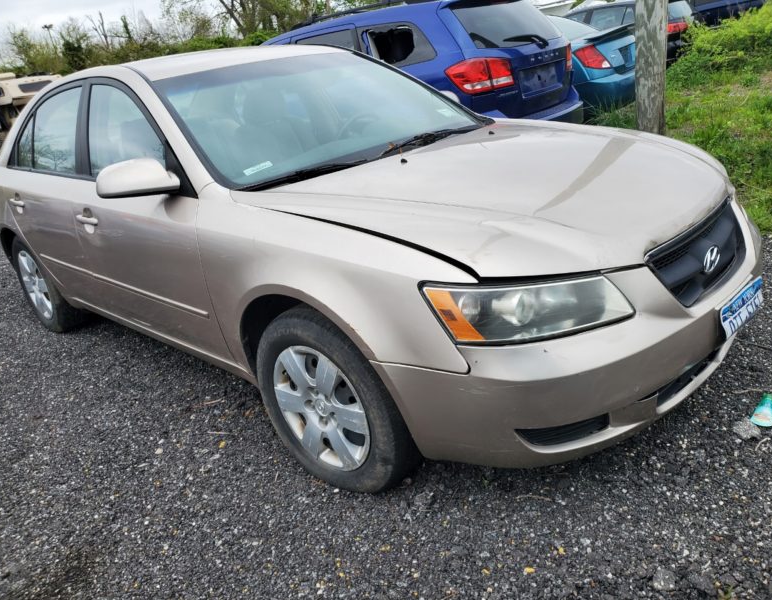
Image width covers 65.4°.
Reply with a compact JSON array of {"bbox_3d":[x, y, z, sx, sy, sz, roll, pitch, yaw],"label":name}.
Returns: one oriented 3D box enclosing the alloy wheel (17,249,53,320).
[{"bbox_3d":[-2.155,-0.108,3.805,0.445,0.445,0.140,13,29,42],"label":"alloy wheel"}]

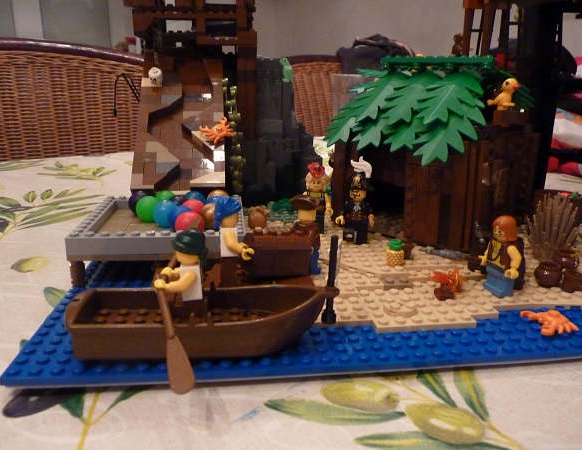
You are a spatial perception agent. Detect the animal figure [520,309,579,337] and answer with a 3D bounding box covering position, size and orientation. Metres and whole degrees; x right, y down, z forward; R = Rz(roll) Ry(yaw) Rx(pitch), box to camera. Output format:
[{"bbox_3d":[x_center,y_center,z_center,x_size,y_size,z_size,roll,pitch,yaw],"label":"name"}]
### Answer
[{"bbox_3d":[0.120,0.044,0.218,0.021,0.008,0.021,-4,17,-19],"label":"animal figure"}]

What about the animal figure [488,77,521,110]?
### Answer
[{"bbox_3d":[0.126,-0.078,0.278,0.010,0.018,0.017,-11,20,-37],"label":"animal figure"}]

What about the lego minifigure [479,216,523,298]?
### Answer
[{"bbox_3d":[0.113,0.016,0.249,0.017,0.041,0.025,-1,15,-7],"label":"lego minifigure"}]

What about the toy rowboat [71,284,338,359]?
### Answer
[{"bbox_3d":[-0.035,0.037,0.193,0.110,0.021,0.038,0,15,-5],"label":"toy rowboat"}]

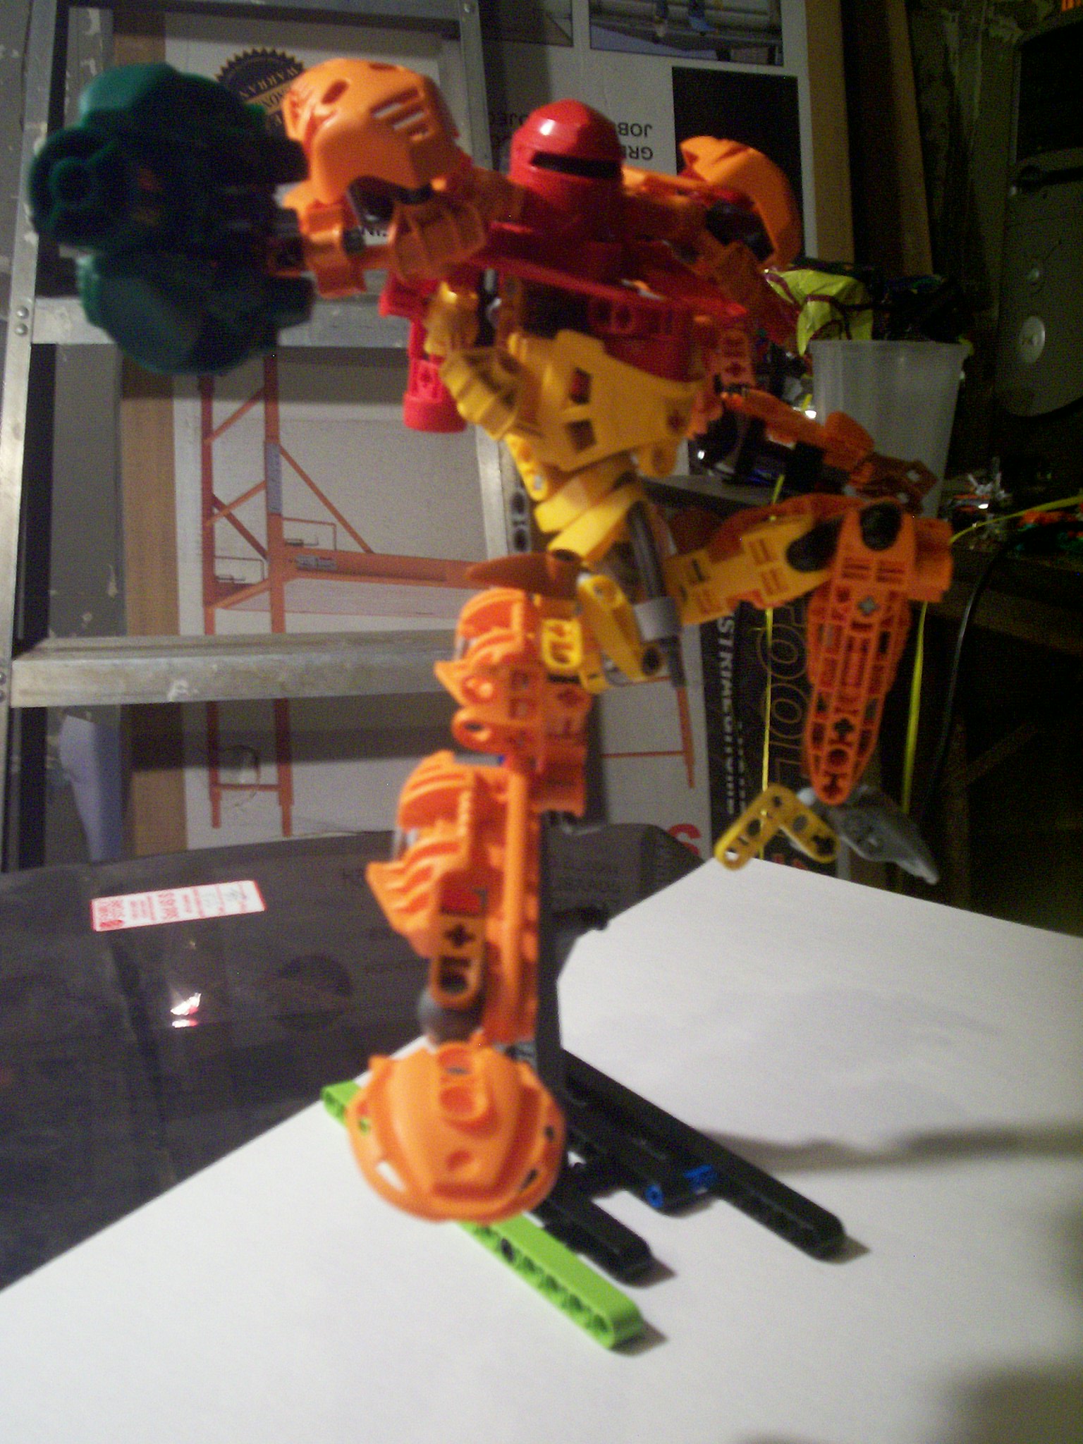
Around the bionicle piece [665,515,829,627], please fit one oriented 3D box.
[{"bbox_3d":[0.050,-0.036,0.356,0.039,0.017,0.010,-16,-2,-5],"label":"bionicle piece"}]

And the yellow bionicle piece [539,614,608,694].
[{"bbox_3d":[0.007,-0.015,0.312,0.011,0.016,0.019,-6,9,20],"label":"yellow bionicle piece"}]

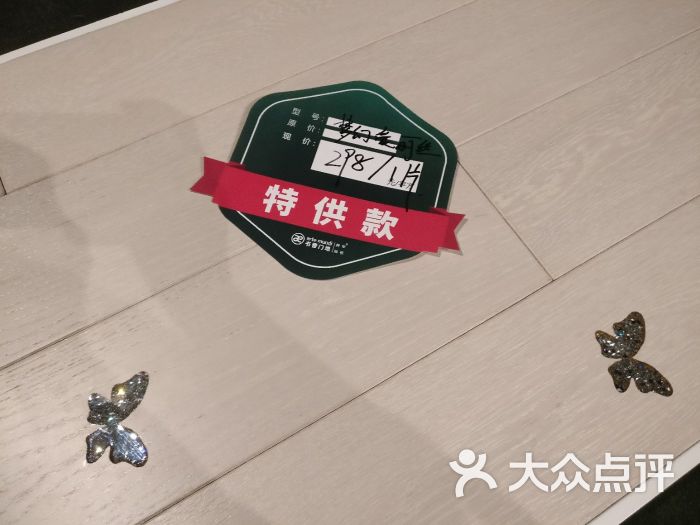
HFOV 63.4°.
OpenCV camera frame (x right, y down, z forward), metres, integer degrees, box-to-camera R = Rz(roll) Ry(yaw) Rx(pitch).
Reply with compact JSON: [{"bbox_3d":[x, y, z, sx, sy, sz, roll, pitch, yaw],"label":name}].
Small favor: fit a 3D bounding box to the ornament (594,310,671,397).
[{"bbox_3d":[0.264,0.087,0.530,0.054,0.005,0.083,-7,65,-6],"label":"ornament"}]

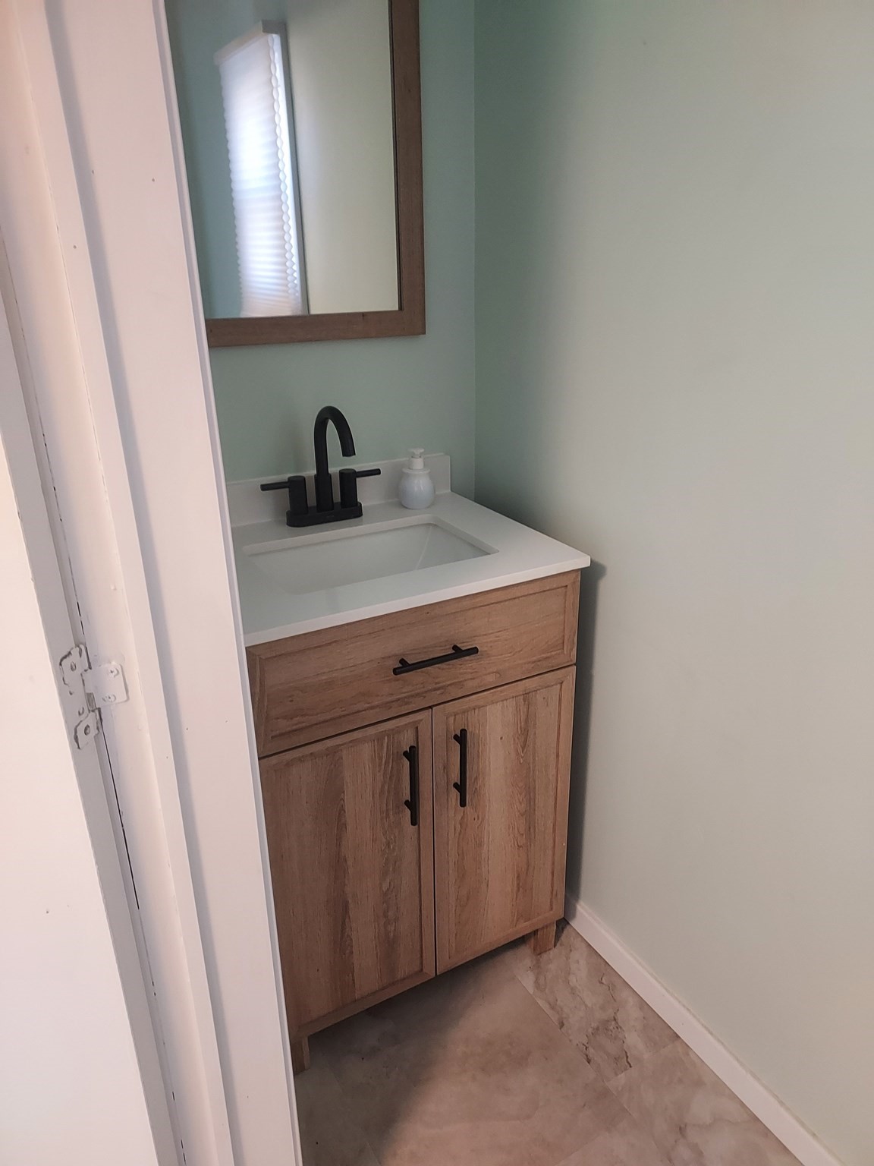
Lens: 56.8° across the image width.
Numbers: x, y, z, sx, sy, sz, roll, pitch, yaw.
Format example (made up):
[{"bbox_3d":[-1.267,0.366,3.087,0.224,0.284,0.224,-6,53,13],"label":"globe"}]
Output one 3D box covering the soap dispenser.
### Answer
[{"bbox_3d":[-0.041,-0.211,1.624,0.072,0.117,0.072,-1,22,0],"label":"soap dispenser"}]

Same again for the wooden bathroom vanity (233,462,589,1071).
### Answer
[{"bbox_3d":[-0.119,0.315,1.556,0.613,0.964,0.512,-12,24,-26],"label":"wooden bathroom vanity"}]

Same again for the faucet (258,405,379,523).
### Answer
[{"bbox_3d":[-0.187,-0.207,1.472,0.242,0.226,0.185,-12,24,-26],"label":"faucet"}]

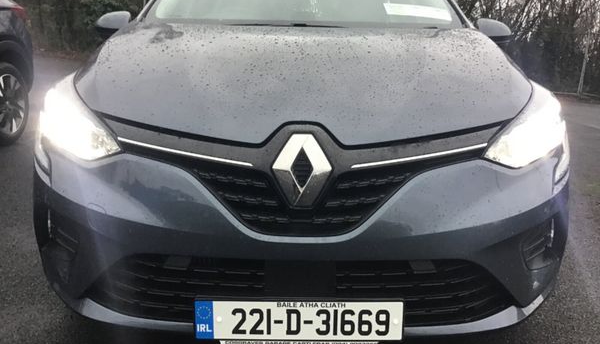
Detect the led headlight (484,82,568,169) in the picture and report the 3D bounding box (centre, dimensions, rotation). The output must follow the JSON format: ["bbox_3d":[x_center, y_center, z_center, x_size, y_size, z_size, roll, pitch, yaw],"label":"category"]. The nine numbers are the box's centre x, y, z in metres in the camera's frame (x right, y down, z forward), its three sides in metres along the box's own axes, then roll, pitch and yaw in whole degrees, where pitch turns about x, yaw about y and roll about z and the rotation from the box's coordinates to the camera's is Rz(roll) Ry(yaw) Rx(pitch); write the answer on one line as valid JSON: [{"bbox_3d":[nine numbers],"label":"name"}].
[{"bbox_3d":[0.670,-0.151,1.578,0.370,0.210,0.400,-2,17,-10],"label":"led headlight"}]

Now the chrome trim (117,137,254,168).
[{"bbox_3d":[-0.292,-0.055,1.325,0.380,0.050,0.070,5,17,13],"label":"chrome trim"}]

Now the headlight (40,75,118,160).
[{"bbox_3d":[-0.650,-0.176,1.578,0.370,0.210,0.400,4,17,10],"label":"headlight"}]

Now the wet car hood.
[{"bbox_3d":[0.013,-0.328,1.758,1.460,0.270,1.000,1,17,0],"label":"wet car hood"}]

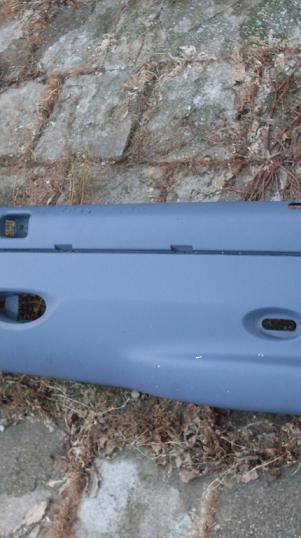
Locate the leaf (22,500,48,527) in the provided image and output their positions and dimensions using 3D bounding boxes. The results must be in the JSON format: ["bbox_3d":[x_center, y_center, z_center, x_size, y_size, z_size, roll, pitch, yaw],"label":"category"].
[{"bbox_3d":[-0.213,0.453,1.450,0.065,0.012,0.030,-43,49,7],"label":"leaf"}]

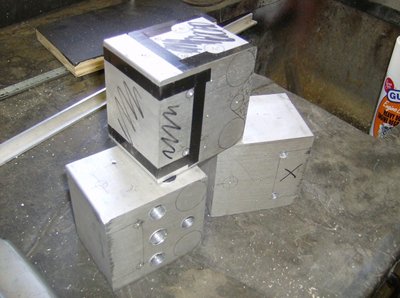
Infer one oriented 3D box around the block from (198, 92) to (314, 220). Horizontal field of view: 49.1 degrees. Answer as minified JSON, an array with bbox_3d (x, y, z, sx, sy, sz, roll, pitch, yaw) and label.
[{"bbox_3d":[0.076,0.008,0.680,0.138,0.138,0.109,-6,41,-12],"label":"block"}]

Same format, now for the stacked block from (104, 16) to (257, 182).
[{"bbox_3d":[-0.026,-0.066,0.545,0.138,0.138,0.109,-25,48,-30],"label":"stacked block"}]

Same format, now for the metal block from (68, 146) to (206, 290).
[{"bbox_3d":[-0.082,0.079,0.581,0.138,0.138,0.109,-22,47,-28],"label":"metal block"}]

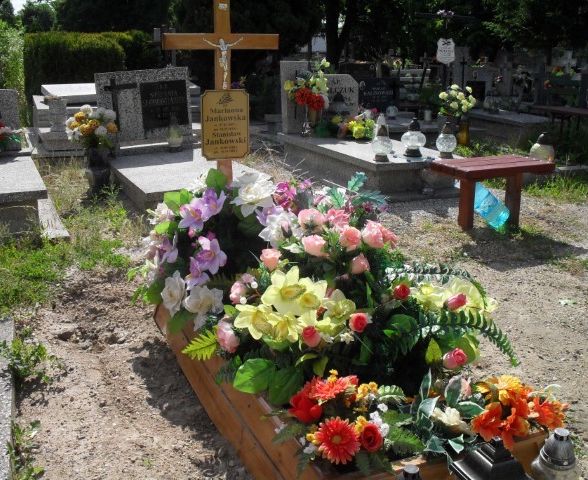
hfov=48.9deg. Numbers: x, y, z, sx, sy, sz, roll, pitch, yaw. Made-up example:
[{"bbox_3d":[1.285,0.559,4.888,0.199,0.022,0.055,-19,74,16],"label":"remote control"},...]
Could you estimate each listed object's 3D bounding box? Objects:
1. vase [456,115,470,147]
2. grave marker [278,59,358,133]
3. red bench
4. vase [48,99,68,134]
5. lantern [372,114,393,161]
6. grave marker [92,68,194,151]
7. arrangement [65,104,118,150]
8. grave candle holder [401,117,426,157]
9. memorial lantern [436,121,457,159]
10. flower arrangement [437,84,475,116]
[{"bbox_3d":[2.004,-1.289,7.650,0.170,0.390,0.170,-7,18,-24],"label":"vase"},{"bbox_3d":[0.306,-1.625,7.364,0.900,0.790,0.160,-7,18,-24],"label":"grave marker"},{"bbox_3d":[1.442,-0.337,4.760,0.810,0.460,0.420,-7,18,-24],"label":"red bench"},{"bbox_3d":[-2.741,-1.443,7.500,0.250,0.380,0.250,-7,18,-24],"label":"vase"},{"bbox_3d":[0.784,-0.899,5.676,0.175,0.370,0.175,0,17,0],"label":"lantern"},{"bbox_3d":[-1.598,-1.396,6.903,0.950,0.800,0.130,-9,19,-23],"label":"grave marker"},{"bbox_3d":[-1.706,-0.948,5.450,0.440,0.380,0.400,-7,18,-24],"label":"arrangement"},{"bbox_3d":[1.094,-0.945,5.870,0.235,0.350,0.235,0,17,0],"label":"grave candle holder"},{"bbox_3d":[1.379,-0.908,5.804,0.180,0.320,0.180,-7,18,-24],"label":"memorial lantern"},{"bbox_3d":[1.920,-1.638,7.600,0.450,0.380,0.420,-7,18,-24],"label":"flower arrangement"}]

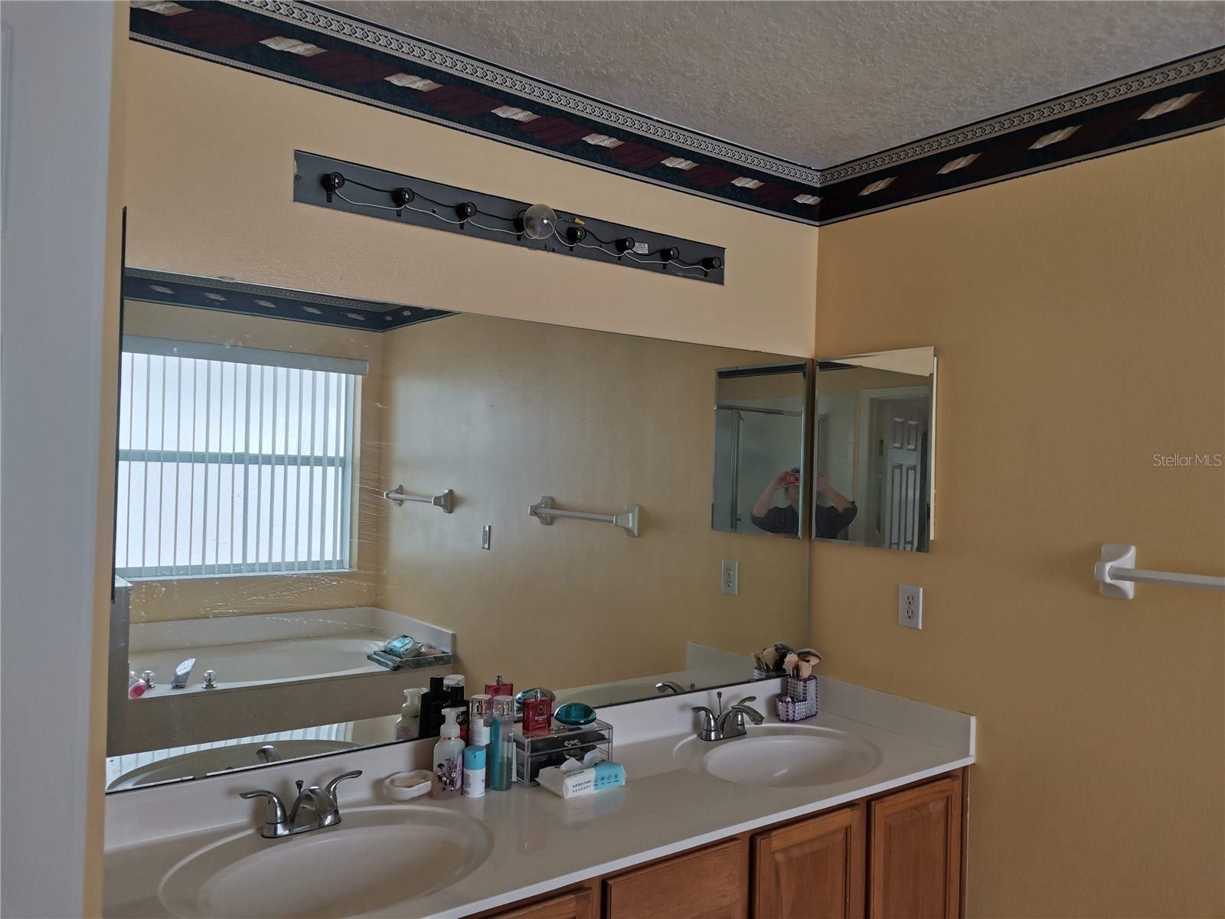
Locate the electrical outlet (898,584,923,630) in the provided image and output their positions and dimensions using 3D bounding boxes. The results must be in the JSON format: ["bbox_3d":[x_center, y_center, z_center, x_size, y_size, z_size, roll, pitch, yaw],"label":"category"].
[{"bbox_3d":[0.821,0.406,2.540,0.008,0.114,0.071,2,-1,-37],"label":"electrical outlet"}]

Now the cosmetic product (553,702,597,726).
[{"bbox_3d":[-0.087,0.611,2.205,0.109,0.050,0.080,2,-1,-37],"label":"cosmetic product"}]

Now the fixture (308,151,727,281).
[{"bbox_3d":[-0.149,-0.562,2.224,1.215,0.107,0.055,2,-1,-37],"label":"fixture"}]

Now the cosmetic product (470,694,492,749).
[{"bbox_3d":[-0.294,0.630,2.060,0.047,0.196,0.047,2,-1,-37],"label":"cosmetic product"}]

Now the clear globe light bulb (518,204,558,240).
[{"bbox_3d":[-0.172,-0.549,2.131,0.080,0.080,0.100,2,-1,-37],"label":"clear globe light bulb"}]

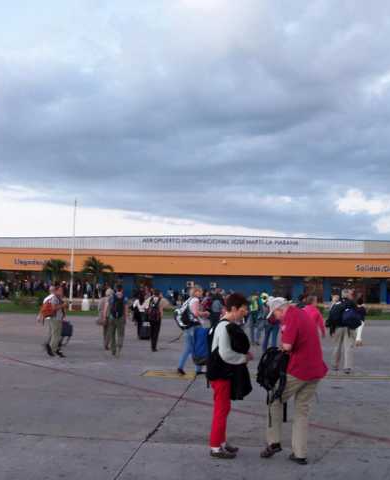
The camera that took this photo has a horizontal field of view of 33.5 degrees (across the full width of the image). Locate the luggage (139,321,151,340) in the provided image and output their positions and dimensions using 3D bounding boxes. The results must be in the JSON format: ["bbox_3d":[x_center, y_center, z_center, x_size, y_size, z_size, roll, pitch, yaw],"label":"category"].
[{"bbox_3d":[-1.567,2.879,20.691,0.380,0.620,0.270,1,-4,0],"label":"luggage"}]

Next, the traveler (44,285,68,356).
[{"bbox_3d":[-3.368,1.918,15.627,0.520,1.720,0.520,2,-5,-6],"label":"traveler"}]

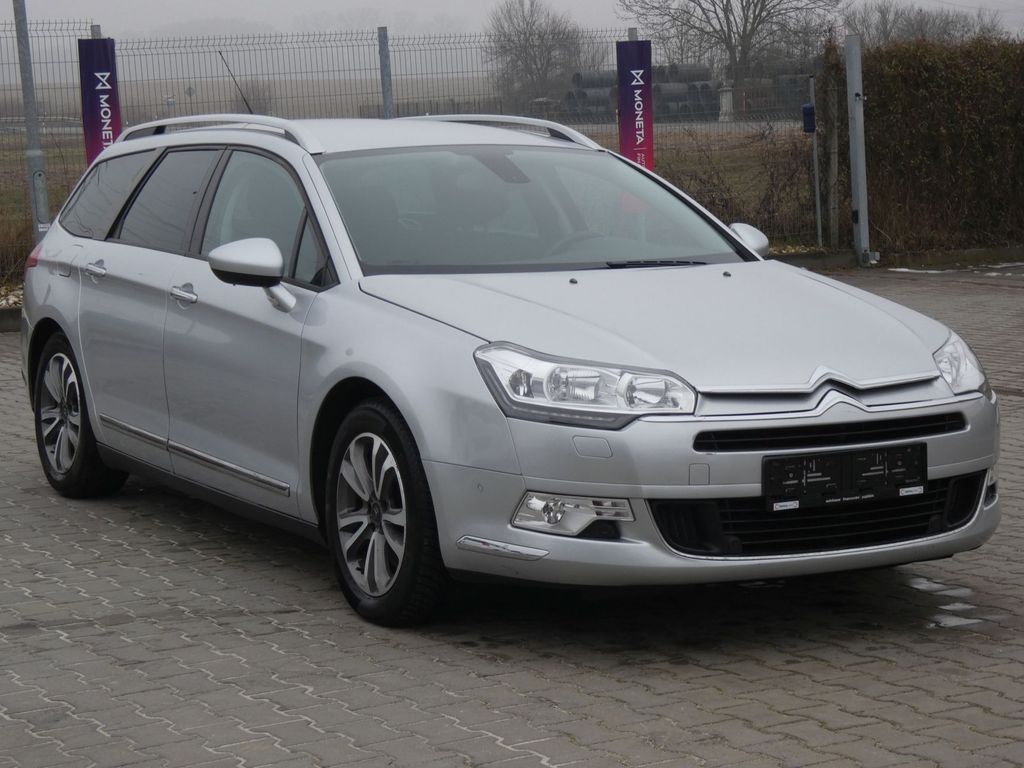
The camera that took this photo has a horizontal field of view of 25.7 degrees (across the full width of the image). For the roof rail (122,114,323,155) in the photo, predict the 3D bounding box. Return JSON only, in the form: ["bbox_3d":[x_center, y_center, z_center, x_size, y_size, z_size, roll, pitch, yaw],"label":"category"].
[{"bbox_3d":[-1.128,-0.906,8.162,0.090,0.140,1.930,-4,7,-29],"label":"roof rail"}]

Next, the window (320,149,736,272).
[{"bbox_3d":[0.086,-0.550,7.227,1.480,0.140,1.018,-4,31,-29],"label":"window"}]

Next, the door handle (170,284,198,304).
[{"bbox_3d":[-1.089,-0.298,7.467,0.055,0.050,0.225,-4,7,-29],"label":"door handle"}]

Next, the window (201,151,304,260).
[{"bbox_3d":[-0.813,-0.559,7.258,0.060,0.431,0.949,29,-9,-29],"label":"window"}]

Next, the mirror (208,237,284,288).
[{"bbox_3d":[-0.818,-0.378,6.943,0.240,0.160,0.130,-4,7,-29],"label":"mirror"}]

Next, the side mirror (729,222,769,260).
[{"bbox_3d":[0.810,-0.481,7.858,0.240,0.160,0.130,-4,7,-29],"label":"side mirror"}]

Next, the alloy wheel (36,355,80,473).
[{"bbox_3d":[-1.703,0.112,8.882,0.190,0.468,0.468,-4,7,-29],"label":"alloy wheel"}]

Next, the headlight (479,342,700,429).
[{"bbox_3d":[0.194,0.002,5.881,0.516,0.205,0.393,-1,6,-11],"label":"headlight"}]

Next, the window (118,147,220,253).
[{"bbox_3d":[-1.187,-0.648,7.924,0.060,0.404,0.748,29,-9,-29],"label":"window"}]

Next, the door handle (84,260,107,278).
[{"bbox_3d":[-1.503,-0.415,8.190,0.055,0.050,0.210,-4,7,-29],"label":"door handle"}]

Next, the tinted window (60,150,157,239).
[{"bbox_3d":[-1.584,-0.736,8.696,0.060,0.379,0.787,29,-7,-26],"label":"tinted window"}]

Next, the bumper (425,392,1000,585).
[{"bbox_3d":[0.720,0.246,6.190,1.810,0.490,0.730,-4,7,-29],"label":"bumper"}]

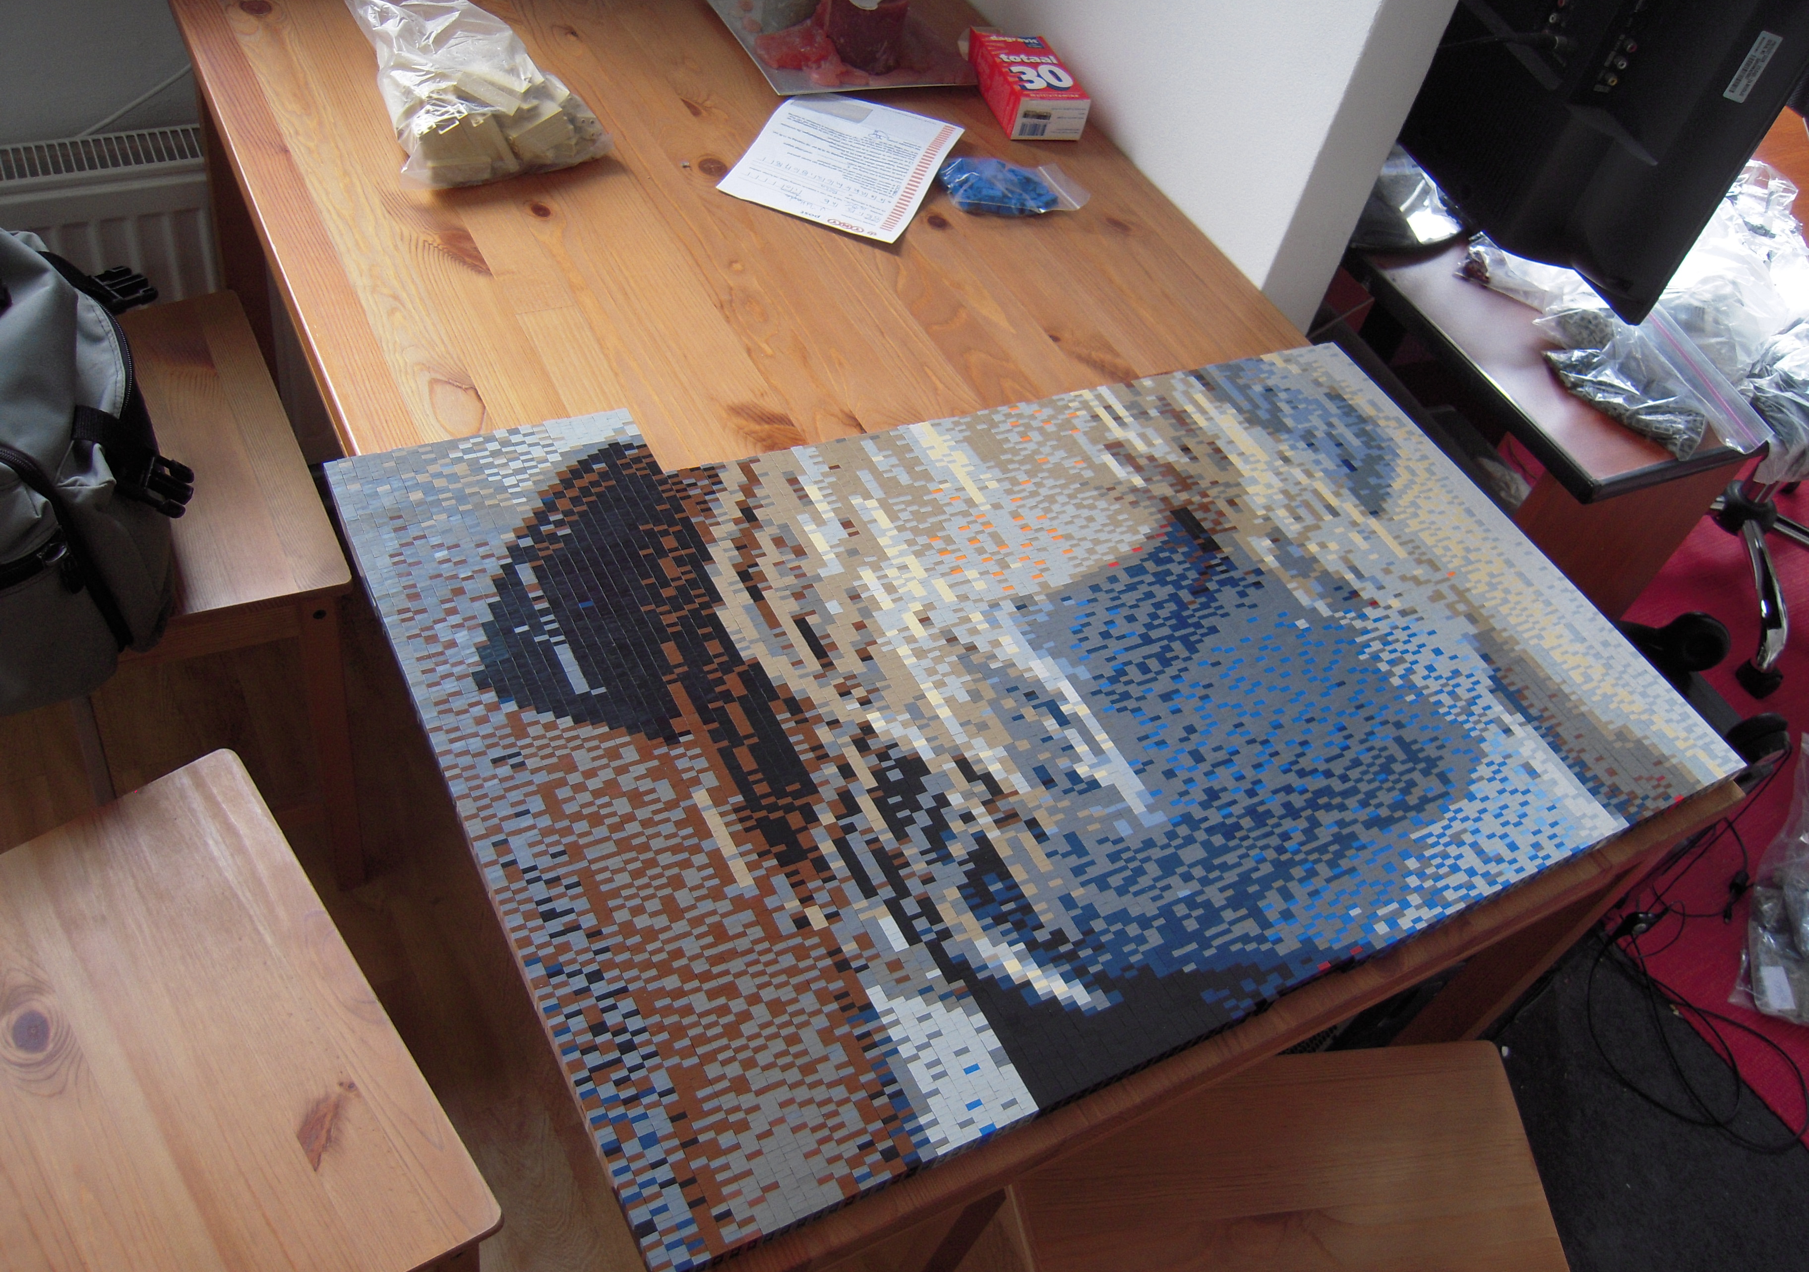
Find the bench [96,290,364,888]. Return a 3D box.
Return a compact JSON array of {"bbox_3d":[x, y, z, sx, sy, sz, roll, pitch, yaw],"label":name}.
[{"bbox_3d":[-0.740,0.016,1.346,0.370,0.455,0.400,-15,55,-27],"label":"bench"}]

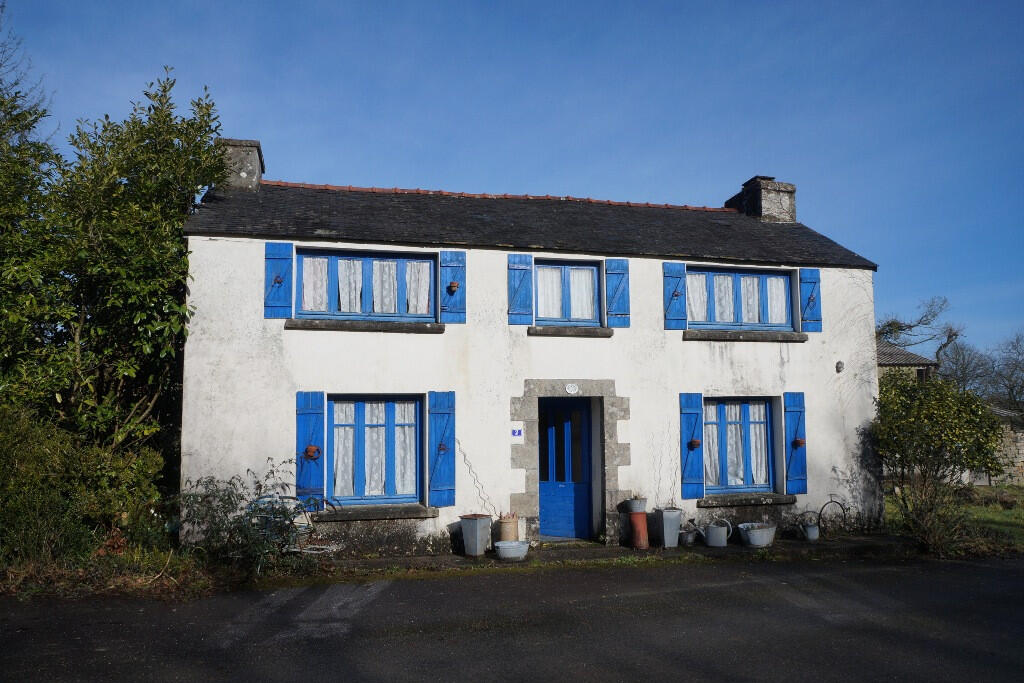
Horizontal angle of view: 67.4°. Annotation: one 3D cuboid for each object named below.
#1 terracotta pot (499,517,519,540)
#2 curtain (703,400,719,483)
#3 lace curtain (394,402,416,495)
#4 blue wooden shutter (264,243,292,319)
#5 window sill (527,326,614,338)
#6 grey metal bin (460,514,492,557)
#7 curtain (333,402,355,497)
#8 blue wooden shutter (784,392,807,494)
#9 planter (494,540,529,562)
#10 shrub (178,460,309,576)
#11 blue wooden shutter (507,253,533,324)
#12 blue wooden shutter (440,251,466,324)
[{"bbox_3d":[-0.047,2.643,10.567,0.260,0.463,0.260,0,-5,0],"label":"terracotta pot"},{"bbox_3d":[3.112,1.601,12.057,0.301,1.313,0.050,1,-5,-16],"label":"curtain"},{"bbox_3d":[-1.431,1.441,10.362,0.293,1.266,0.040,1,-4,-15],"label":"lace curtain"},{"bbox_3d":[-2.974,-0.771,9.807,0.337,0.976,0.050,1,-4,-15],"label":"blue wooden shutter"},{"bbox_3d":[0.795,-0.114,10.857,1.259,0.125,0.250,1,-4,-15],"label":"window sill"},{"bbox_3d":[-0.481,2.578,10.196,0.317,0.507,0.317,-4,-6,36],"label":"grey metal bin"},{"bbox_3d":[-2.216,1.427,10.148,0.285,1.259,0.040,1,-4,-15],"label":"curtain"},{"bbox_3d":[4.276,1.541,11.617,0.357,1.527,0.050,1,-4,-15],"label":"blue wooden shutter"},{"bbox_3d":[0.007,2.751,10.125,0.468,0.214,0.439,0,-5,0],"label":"planter"},{"bbox_3d":[-3.192,2.072,9.200,1.420,1.300,1.050,1,-5,-16],"label":"shrub"},{"bbox_3d":[0.122,-0.741,10.975,0.356,1.018,0.050,1,-5,-15],"label":"blue wooden shutter"},{"bbox_3d":[-0.809,-0.741,10.592,0.351,1.010,0.040,1,-4,-14],"label":"blue wooden shutter"}]

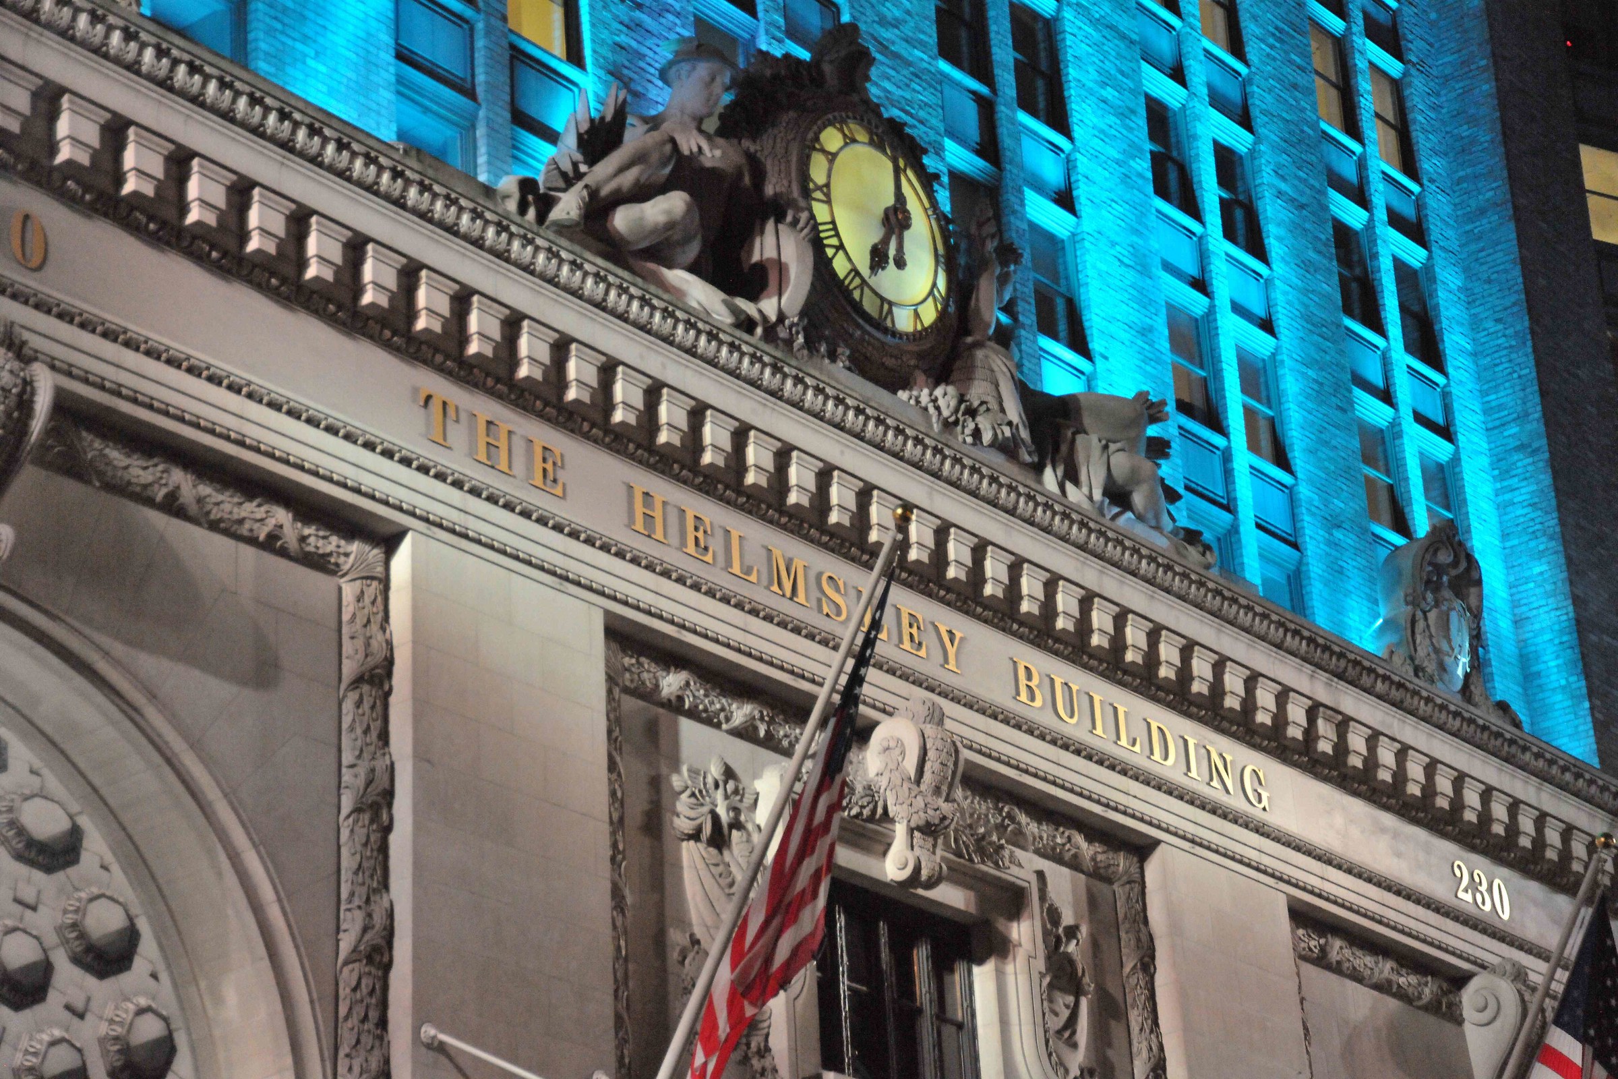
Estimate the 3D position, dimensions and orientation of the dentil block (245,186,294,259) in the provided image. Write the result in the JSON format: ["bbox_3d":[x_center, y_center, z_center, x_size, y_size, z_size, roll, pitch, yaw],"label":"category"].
[{"bbox_3d":[-5.288,-3.041,35.913,0.319,0.568,0.479,-21,-30,34],"label":"dentil block"}]

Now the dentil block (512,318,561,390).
[{"bbox_3d":[-2.782,-1.786,36.956,0.360,0.660,0.500,-20,-29,33],"label":"dentil block"}]

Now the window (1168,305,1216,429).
[{"bbox_3d":[5.329,-2.607,52.437,0.200,2.050,1.300,-20,-29,33],"label":"window"}]

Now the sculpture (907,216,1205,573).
[{"bbox_3d":[2.592,-2.058,45.303,1.500,4.300,6.800,-20,-29,33],"label":"sculpture"}]

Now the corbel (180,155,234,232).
[{"bbox_3d":[-5.544,-3.056,33.653,0.360,0.660,0.500,-20,-29,33],"label":"corbel"}]

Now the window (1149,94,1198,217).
[{"bbox_3d":[5.337,-5.834,55.718,0.200,1.920,1.350,-21,-30,34],"label":"window"}]

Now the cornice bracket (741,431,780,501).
[{"bbox_3d":[-0.550,-0.838,41.291,0.319,0.568,0.479,-21,-30,34],"label":"cornice bracket"}]

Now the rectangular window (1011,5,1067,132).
[{"bbox_3d":[3.141,-6.851,53.180,0.200,1.920,1.350,-21,-30,34],"label":"rectangular window"}]

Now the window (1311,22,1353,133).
[{"bbox_3d":[8.778,-7.829,62.383,0.200,1.800,1.200,-21,-30,34],"label":"window"}]

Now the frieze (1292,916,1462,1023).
[{"bbox_3d":[7.678,5.946,50.304,0.260,0.519,4.971,-21,-30,34],"label":"frieze"}]

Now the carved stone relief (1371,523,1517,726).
[{"bbox_3d":[9.069,1.091,54.349,1.050,3.100,3.500,-21,-30,34],"label":"carved stone relief"}]

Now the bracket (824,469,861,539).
[{"bbox_3d":[0.353,-0.402,42.375,0.360,0.581,0.530,-21,-30,34],"label":"bracket"}]

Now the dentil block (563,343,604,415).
[{"bbox_3d":[-2.421,-1.707,39.145,0.319,0.568,0.479,-21,-30,34],"label":"dentil block"}]

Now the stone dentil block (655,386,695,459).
[{"bbox_3d":[-1.516,-1.284,40.780,0.330,0.559,0.502,-21,-30,34],"label":"stone dentil block"}]

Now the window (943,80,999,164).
[{"bbox_3d":[2.293,-5.973,52.428,0.170,1.030,1.200,-21,-30,34],"label":"window"}]

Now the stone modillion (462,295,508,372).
[{"bbox_3d":[-3.419,-2.169,38.611,0.330,0.559,0.502,-21,-30,34],"label":"stone modillion"}]

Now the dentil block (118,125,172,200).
[{"bbox_3d":[-6.018,-3.277,33.087,0.360,0.660,0.500,-20,-29,33],"label":"dentil block"}]

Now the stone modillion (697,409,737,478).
[{"bbox_3d":[-1.044,-1.065,41.322,0.330,0.559,0.502,-21,-30,34],"label":"stone modillion"}]

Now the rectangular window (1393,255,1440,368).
[{"bbox_3d":[9.893,-3.724,60.984,0.200,1.920,1.350,-21,-30,34],"label":"rectangular window"}]

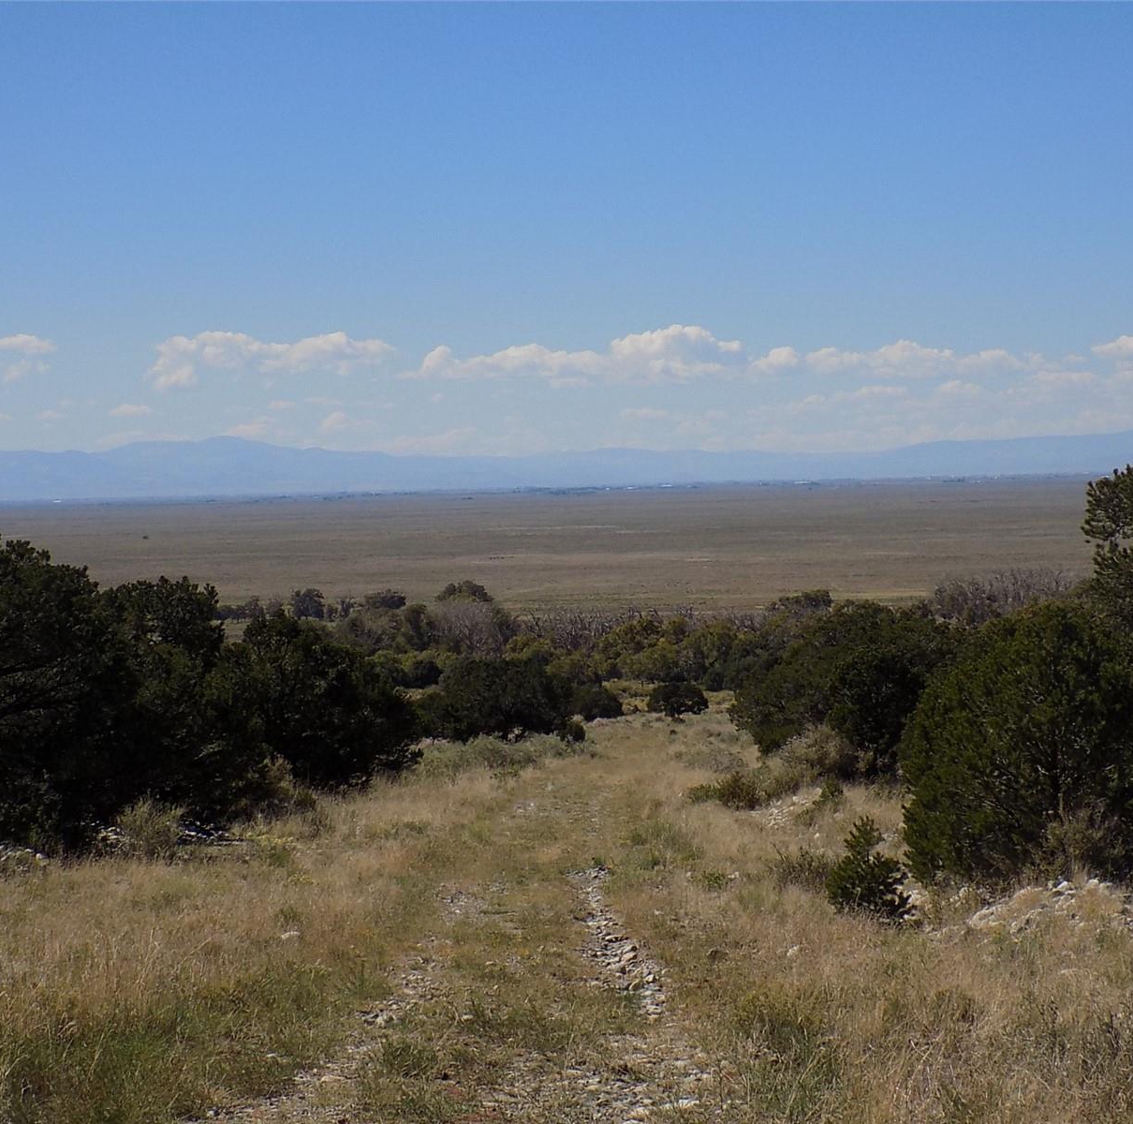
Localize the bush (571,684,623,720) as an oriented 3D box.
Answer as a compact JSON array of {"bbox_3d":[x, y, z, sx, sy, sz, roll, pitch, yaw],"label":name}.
[{"bbox_3d":[1.299,6.088,162.000,2.300,1.630,2.400,-1,1,0],"label":"bush"}]

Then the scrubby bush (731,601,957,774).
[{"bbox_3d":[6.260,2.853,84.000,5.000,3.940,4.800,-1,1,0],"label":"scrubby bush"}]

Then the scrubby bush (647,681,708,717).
[{"bbox_3d":[4.903,6.097,165.000,2.640,1.660,2.600,-1,1,0],"label":"scrubby bush"}]

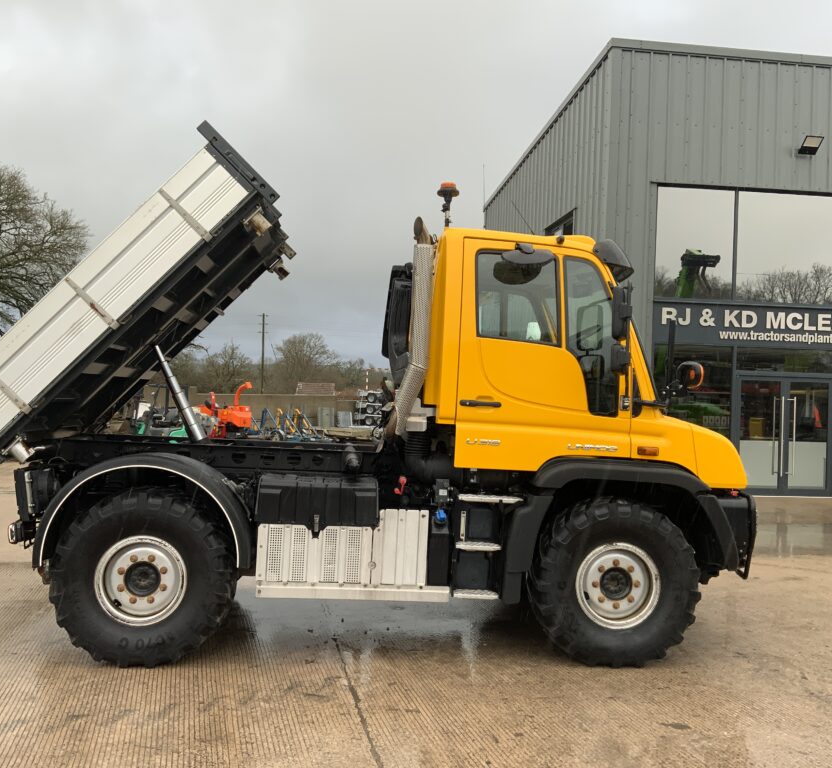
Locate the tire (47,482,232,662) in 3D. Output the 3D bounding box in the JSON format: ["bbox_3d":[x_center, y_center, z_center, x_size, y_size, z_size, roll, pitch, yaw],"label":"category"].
[{"bbox_3d":[-1.682,1.189,5.363,1.075,1.075,0.390,2,0,-7],"label":"tire"}]

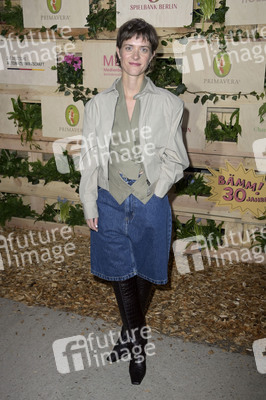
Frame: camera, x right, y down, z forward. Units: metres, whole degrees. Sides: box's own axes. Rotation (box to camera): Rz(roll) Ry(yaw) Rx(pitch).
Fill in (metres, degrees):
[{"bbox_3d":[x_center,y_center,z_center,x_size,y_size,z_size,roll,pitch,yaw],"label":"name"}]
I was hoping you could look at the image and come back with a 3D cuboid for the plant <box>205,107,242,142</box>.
[{"bbox_3d":[0.651,-0.535,3.589,0.250,0.225,0.180,6,18,19],"label":"plant"}]

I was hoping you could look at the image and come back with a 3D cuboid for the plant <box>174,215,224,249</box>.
[{"bbox_3d":[0.505,0.245,3.898,0.397,0.252,0.220,7,18,21],"label":"plant"}]

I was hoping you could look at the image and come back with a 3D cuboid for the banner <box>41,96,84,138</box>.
[{"bbox_3d":[-0.489,-0.656,4.049,0.580,0.336,0.020,7,18,21],"label":"banner"}]

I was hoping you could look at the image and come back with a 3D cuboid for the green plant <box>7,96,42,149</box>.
[{"bbox_3d":[-0.891,-0.638,4.113,0.250,0.400,0.200,6,18,19],"label":"green plant"}]

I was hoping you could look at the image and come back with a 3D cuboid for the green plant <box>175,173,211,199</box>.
[{"bbox_3d":[0.446,-0.110,3.797,0.250,0.165,0.180,6,18,19],"label":"green plant"}]

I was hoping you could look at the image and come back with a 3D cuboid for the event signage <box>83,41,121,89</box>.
[{"bbox_3d":[-0.122,-0.988,3.699,0.560,0.337,0.020,6,18,19],"label":"event signage"}]

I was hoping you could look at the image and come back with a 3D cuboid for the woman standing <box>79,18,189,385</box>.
[{"bbox_3d":[0.003,0.064,2.278,0.483,1.680,0.350,0,17,0],"label":"woman standing"}]

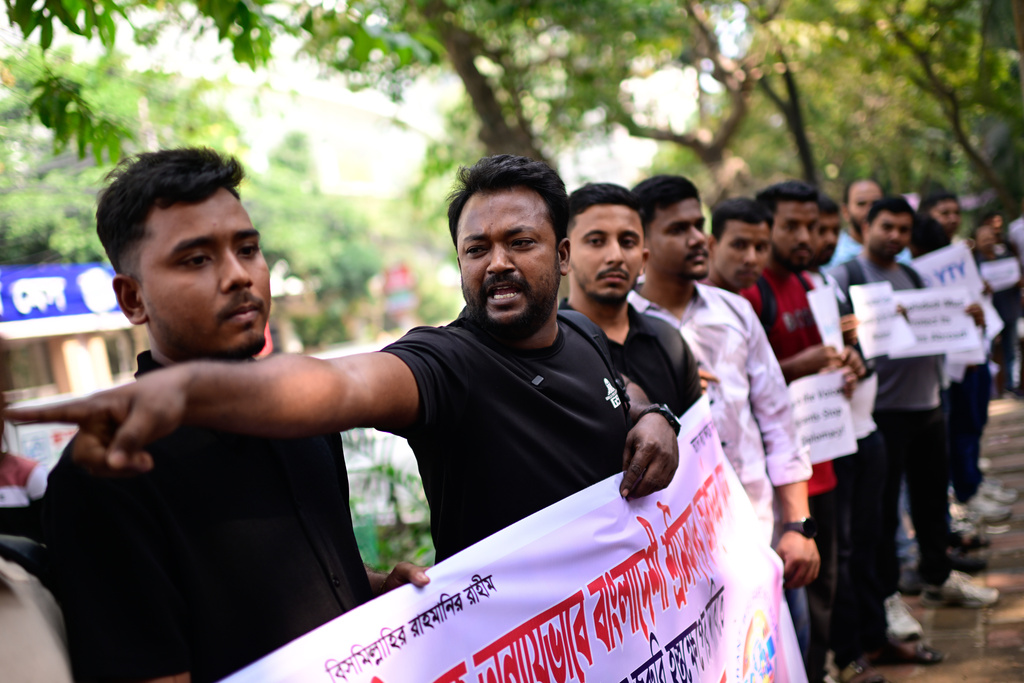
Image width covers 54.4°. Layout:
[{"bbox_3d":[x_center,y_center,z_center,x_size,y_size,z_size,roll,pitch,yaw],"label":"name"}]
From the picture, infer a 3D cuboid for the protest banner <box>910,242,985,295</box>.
[{"bbox_3d":[1.819,-0.223,4.242,0.390,0.285,0.010,-21,-3,-6],"label":"protest banner"}]

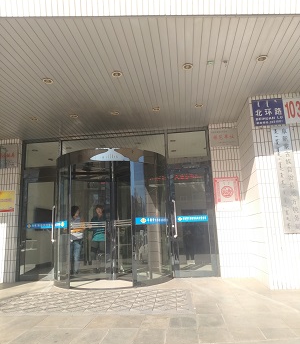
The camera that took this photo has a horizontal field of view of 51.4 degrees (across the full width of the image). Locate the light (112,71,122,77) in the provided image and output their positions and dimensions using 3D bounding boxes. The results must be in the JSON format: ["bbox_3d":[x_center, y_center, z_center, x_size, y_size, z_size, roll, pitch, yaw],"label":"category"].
[{"bbox_3d":[-0.492,-1.447,4.618,0.145,0.050,0.145,-4,-11,6],"label":"light"}]

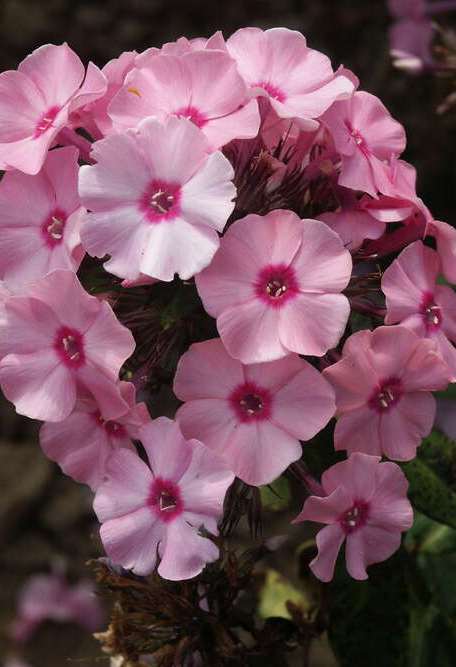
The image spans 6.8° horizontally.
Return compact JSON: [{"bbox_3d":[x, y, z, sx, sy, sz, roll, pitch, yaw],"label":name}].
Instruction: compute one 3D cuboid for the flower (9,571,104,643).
[{"bbox_3d":[-0.052,0.084,1.180,0.029,0.014,0.026,2,53,5],"label":"flower"}]

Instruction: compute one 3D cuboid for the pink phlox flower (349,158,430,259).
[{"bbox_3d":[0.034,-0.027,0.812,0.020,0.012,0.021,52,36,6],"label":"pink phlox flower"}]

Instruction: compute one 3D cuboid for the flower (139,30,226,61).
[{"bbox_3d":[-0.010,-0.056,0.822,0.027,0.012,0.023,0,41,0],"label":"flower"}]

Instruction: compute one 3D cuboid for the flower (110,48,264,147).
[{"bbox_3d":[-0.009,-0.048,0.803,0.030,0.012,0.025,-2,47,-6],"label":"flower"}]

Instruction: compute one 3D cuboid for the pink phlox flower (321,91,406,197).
[{"bbox_3d":[0.028,-0.039,0.796,0.013,0.026,0.024,-34,-5,41],"label":"pink phlox flower"}]

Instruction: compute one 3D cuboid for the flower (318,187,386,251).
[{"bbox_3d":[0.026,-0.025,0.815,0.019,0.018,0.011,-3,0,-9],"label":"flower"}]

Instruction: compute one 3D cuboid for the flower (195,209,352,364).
[{"bbox_3d":[0.009,-0.010,0.776,0.032,0.032,0.010,-1,-3,-3],"label":"flower"}]

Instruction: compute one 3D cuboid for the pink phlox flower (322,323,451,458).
[{"bbox_3d":[0.033,0.012,0.788,0.029,0.029,0.011,-9,15,-22],"label":"pink phlox flower"}]

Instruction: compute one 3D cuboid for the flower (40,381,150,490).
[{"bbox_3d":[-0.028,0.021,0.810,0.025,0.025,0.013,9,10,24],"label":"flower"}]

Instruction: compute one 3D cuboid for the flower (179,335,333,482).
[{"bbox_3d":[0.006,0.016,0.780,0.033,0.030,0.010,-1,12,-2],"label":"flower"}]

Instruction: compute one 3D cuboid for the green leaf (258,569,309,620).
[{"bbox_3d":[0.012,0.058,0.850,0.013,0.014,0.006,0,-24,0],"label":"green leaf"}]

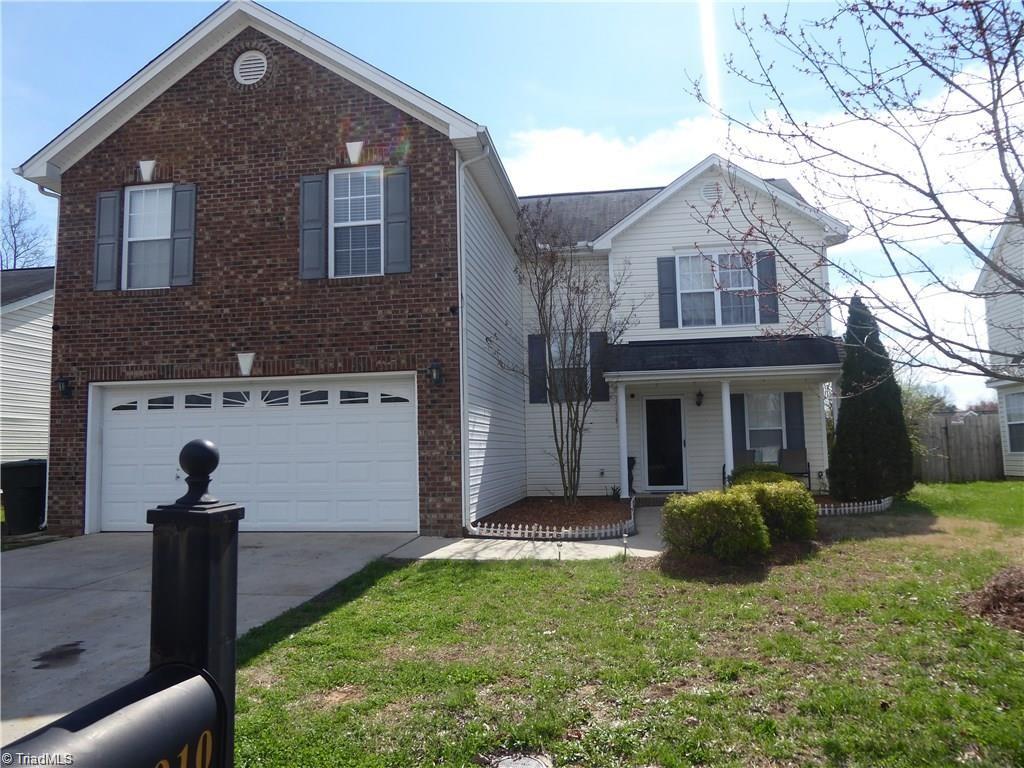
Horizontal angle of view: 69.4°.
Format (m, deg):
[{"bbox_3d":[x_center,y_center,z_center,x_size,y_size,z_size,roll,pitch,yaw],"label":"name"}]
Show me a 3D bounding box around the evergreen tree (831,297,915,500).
[{"bbox_3d":[6.618,0.239,13.502,1.560,3.730,1.550,-2,-5,9],"label":"evergreen tree"}]

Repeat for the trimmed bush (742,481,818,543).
[{"bbox_3d":[3.401,1.570,9.493,1.040,0.770,1.100,-2,-5,9],"label":"trimmed bush"}]

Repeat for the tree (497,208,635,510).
[{"bbox_3d":[1.285,-0.626,14.226,2.600,5.770,2.700,-2,-5,9],"label":"tree"}]

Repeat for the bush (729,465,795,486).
[{"bbox_3d":[3.839,1.633,11.299,1.080,0.790,1.100,-2,-5,9],"label":"bush"}]

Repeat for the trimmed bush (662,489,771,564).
[{"bbox_3d":[2.279,1.514,8.225,1.170,0.760,1.150,-2,-5,9],"label":"trimmed bush"}]

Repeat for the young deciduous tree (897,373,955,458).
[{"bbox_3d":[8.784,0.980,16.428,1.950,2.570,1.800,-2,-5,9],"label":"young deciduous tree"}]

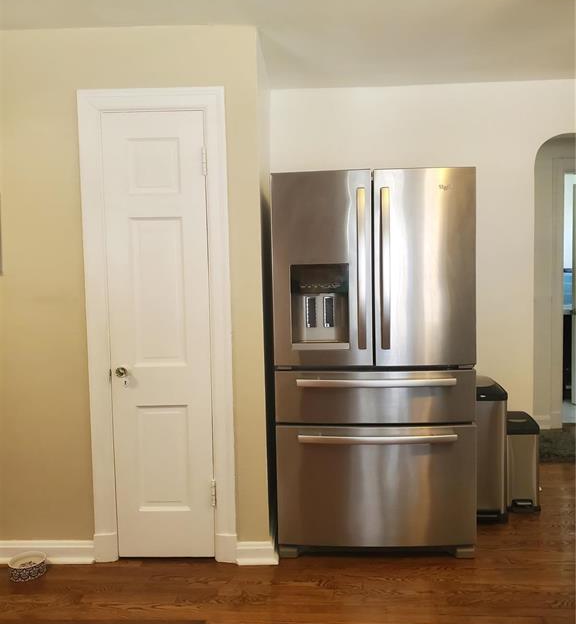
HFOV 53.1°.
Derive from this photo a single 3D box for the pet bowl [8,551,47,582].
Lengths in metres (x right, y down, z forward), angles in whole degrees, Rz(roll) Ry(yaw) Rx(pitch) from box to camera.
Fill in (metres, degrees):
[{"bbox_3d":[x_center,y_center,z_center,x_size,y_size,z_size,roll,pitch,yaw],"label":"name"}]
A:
[{"bbox_3d":[-1.169,1.149,2.594,0.158,0.062,0.158,-1,3,0],"label":"pet bowl"}]

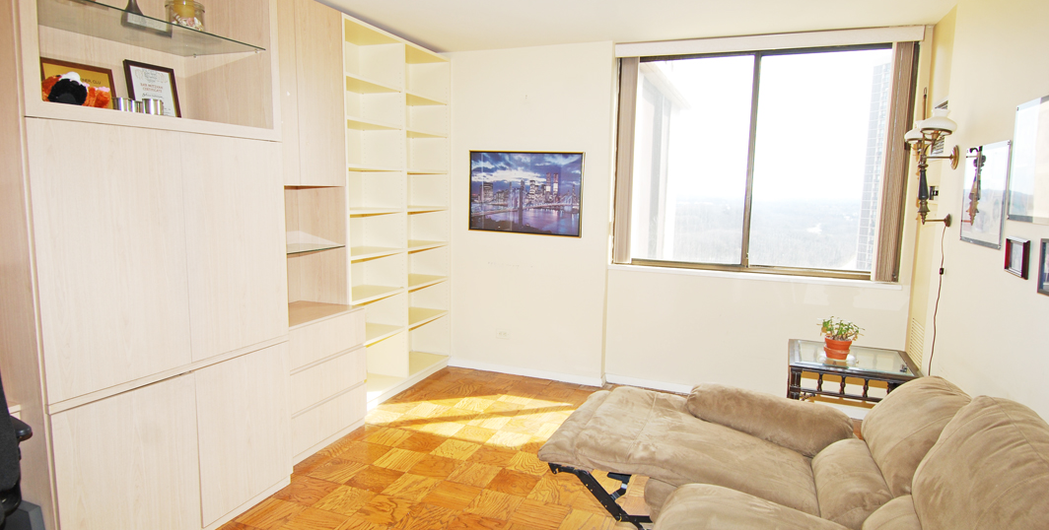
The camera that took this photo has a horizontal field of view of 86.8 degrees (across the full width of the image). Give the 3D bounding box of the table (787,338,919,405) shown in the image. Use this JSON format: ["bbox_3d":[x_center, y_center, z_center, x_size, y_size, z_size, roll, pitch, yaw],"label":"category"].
[{"bbox_3d":[1.750,0.773,3.019,0.592,0.550,0.585,4,7,21],"label":"table"}]

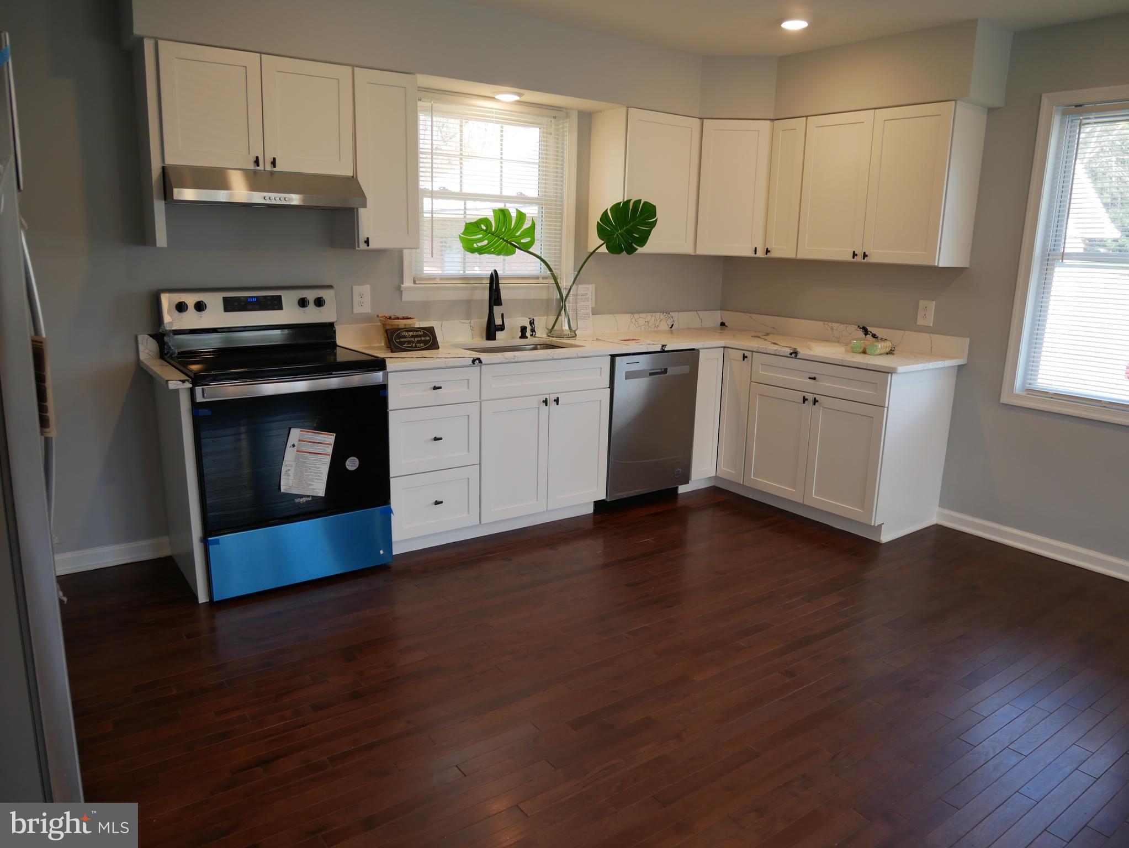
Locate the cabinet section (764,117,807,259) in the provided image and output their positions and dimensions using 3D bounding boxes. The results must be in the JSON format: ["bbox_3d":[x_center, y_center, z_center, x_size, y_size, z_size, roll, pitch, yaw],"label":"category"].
[{"bbox_3d":[1.351,-1.318,4.444,0.318,0.763,0.229,-7,15,-35],"label":"cabinet section"}]

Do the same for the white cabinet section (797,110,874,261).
[{"bbox_3d":[1.534,-1.254,4.190,0.318,0.763,0.423,-7,15,-35],"label":"white cabinet section"}]

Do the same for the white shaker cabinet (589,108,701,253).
[{"bbox_3d":[0.461,-1.366,4.546,0.555,0.747,0.321,-8,16,-35],"label":"white shaker cabinet"}]

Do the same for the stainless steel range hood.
[{"bbox_3d":[-1.255,-0.962,3.226,0.757,0.143,0.484,-8,15,-35],"label":"stainless steel range hood"}]

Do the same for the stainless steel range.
[{"bbox_3d":[-1.219,0.044,3.337,0.760,1.188,0.694,-8,15,-35],"label":"stainless steel range"}]

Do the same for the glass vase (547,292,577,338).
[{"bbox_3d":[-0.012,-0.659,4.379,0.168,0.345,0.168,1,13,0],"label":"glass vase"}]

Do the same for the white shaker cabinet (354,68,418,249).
[{"bbox_3d":[-0.878,-1.184,3.593,0.300,0.747,0.321,-8,16,-35],"label":"white shaker cabinet"}]

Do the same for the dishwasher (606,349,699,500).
[{"bbox_3d":[0.313,-0.053,4.532,0.610,0.787,0.621,-8,16,-35],"label":"dishwasher"}]

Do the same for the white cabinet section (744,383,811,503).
[{"bbox_3d":[1.370,0.063,4.364,0.580,0.586,0.420,-7,15,-35],"label":"white cabinet section"}]

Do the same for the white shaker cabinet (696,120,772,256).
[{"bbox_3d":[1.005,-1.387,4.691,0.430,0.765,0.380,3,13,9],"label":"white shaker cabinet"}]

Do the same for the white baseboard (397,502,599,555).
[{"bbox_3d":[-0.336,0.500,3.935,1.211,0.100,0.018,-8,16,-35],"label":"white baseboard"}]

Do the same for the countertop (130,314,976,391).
[{"bbox_3d":[0.133,-0.343,3.668,3.541,0.132,1.717,-8,16,-35],"label":"countertop"}]

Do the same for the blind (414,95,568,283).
[{"bbox_3d":[-0.379,-1.215,4.168,0.940,0.899,0.050,-8,16,-35],"label":"blind"}]

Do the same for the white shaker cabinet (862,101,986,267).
[{"bbox_3d":[1.788,-1.177,3.897,0.325,0.765,0.423,-8,15,-35],"label":"white shaker cabinet"}]

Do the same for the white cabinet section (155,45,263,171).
[{"bbox_3d":[-1.425,-1.236,3.115,0.381,0.455,0.318,-7,15,-35],"label":"white cabinet section"}]

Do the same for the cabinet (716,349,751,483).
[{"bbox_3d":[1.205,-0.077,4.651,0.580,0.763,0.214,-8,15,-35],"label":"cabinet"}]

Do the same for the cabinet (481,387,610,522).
[{"bbox_3d":[-0.263,0.083,4.164,0.769,0.615,0.617,-8,16,-35],"label":"cabinet"}]

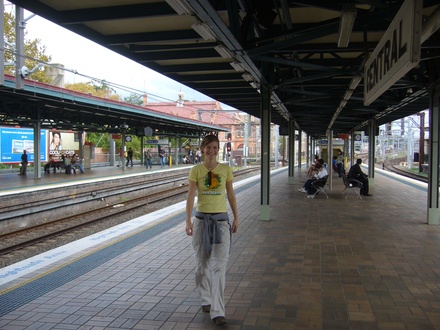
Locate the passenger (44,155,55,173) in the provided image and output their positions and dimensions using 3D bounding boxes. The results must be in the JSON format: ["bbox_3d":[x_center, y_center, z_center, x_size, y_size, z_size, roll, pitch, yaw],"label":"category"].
[{"bbox_3d":[-10.807,-0.023,28.200,0.700,1.220,0.480,0,2,12],"label":"passenger"}]

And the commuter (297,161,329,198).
[{"bbox_3d":[3.057,0.490,14.500,0.880,1.130,0.520,0,2,12],"label":"commuter"}]

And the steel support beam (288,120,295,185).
[{"bbox_3d":[3.263,-0.632,20.250,0.230,2.980,0.230,0,2,12],"label":"steel support beam"}]

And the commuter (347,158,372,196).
[{"bbox_3d":[4.667,0.425,14.800,0.800,1.240,0.520,0,2,12],"label":"commuter"}]

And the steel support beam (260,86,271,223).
[{"bbox_3d":[1.016,-0.289,9.930,0.220,3.000,0.220,0,2,12],"label":"steel support beam"}]

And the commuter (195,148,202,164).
[{"bbox_3d":[-2.278,-0.957,48.500,0.500,1.700,0.380,-1,2,-30],"label":"commuter"}]

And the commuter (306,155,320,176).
[{"bbox_3d":[5.243,0.096,25.000,0.800,1.200,0.500,0,2,12],"label":"commuter"}]

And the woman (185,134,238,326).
[{"bbox_3d":[-0.076,0.570,4.120,0.490,1.680,0.520,0,2,0],"label":"woman"}]

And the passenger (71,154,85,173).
[{"bbox_3d":[-9.269,-0.050,29.000,0.820,1.220,0.520,0,2,12],"label":"passenger"}]

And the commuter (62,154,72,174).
[{"bbox_3d":[-9.637,-0.026,28.300,0.680,1.220,0.480,0,2,12],"label":"commuter"}]

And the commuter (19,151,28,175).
[{"bbox_3d":[-12.411,-0.213,28.200,0.380,1.600,0.500,1,2,15],"label":"commuter"}]

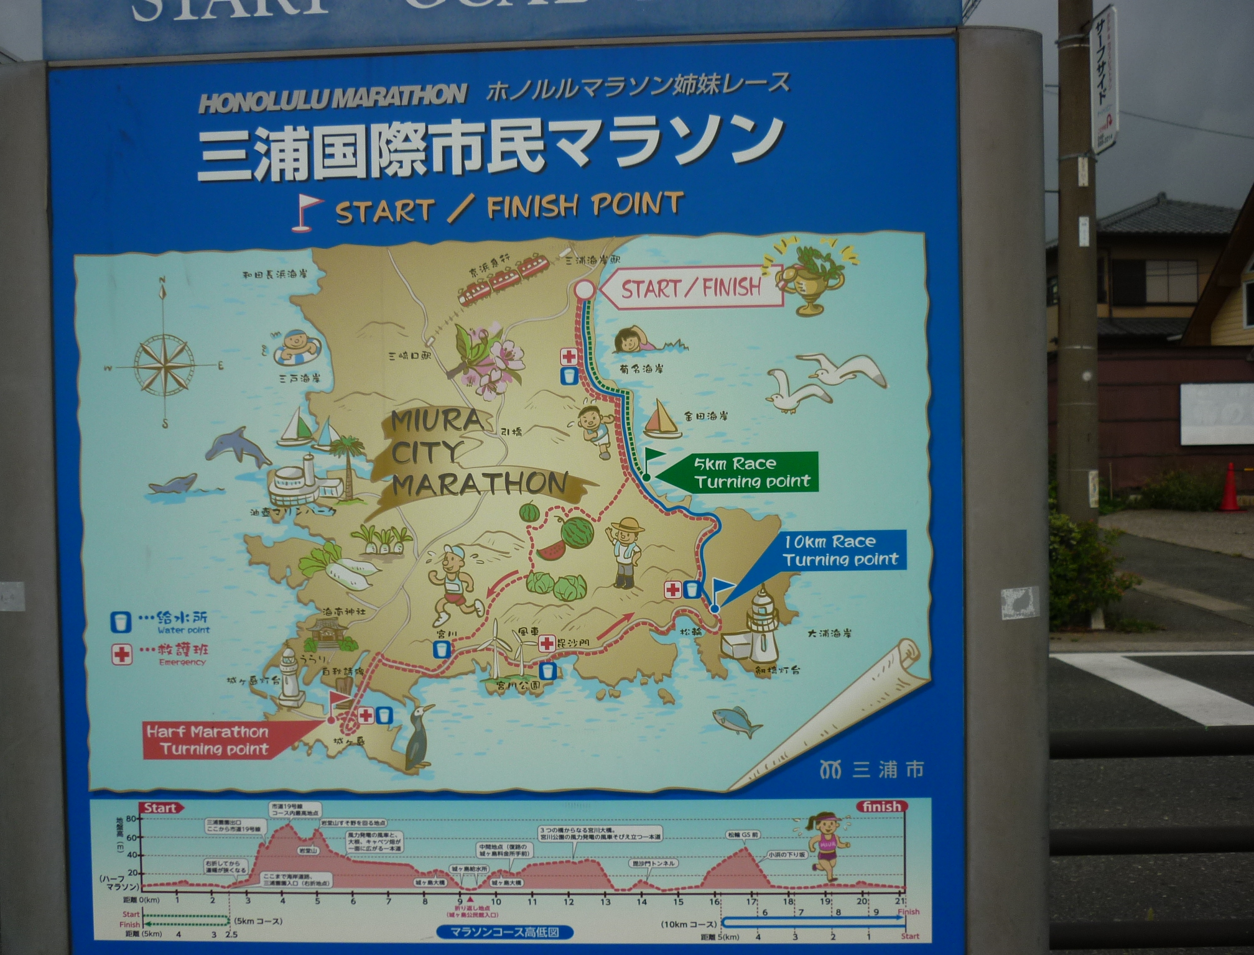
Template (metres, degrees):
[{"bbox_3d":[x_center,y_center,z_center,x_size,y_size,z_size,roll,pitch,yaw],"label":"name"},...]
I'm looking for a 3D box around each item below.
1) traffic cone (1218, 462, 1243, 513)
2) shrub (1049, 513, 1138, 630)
[{"bbox_3d":[8.540,0.142,17.150,0.390,0.700,0.390,0,1,18],"label":"traffic cone"},{"bbox_3d":[3.680,0.770,10.150,1.080,0.970,0.920,-1,1,0],"label":"shrub"}]

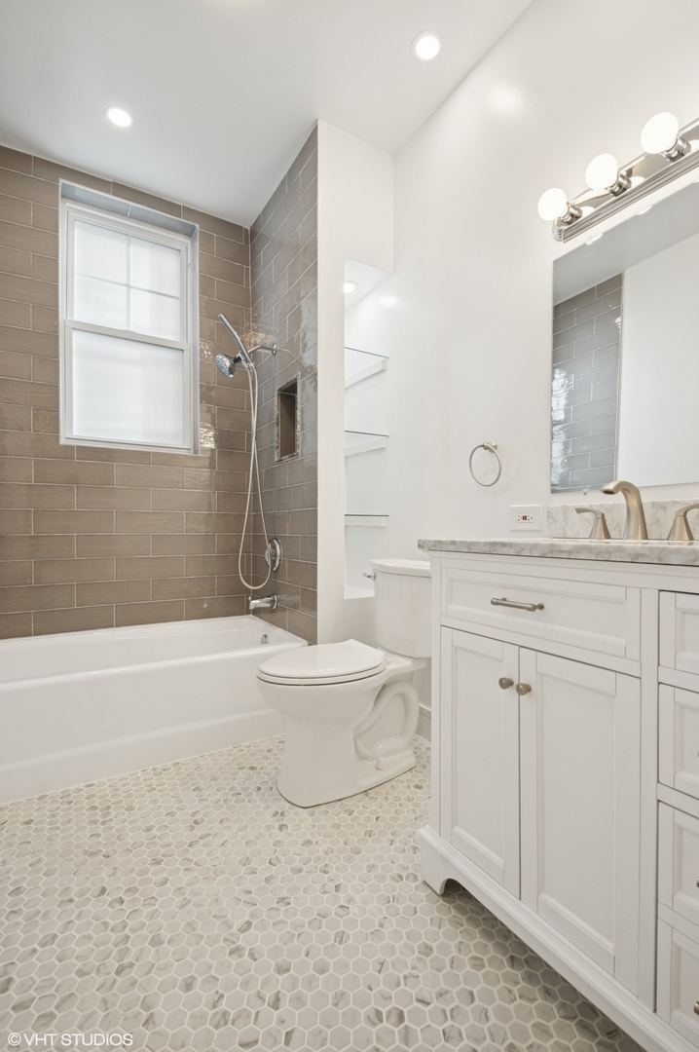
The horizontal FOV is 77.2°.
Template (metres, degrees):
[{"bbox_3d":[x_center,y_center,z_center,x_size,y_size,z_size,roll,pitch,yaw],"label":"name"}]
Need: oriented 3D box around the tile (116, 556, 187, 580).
[{"bbox_3d":[-1.020,0.218,2.257,0.328,0.115,0.010,0,0,-31],"label":"tile"}]

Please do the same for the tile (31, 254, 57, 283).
[{"bbox_3d":[-1.315,-1.108,1.893,0.093,0.104,0.009,0,0,-32],"label":"tile"}]

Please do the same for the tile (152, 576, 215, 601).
[{"bbox_3d":[-0.828,0.316,2.207,0.309,0.107,0.009,0,0,-32],"label":"tile"}]

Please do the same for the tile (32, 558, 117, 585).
[{"bbox_3d":[-1.332,0.219,2.131,0.337,0.116,0.010,0,0,-29],"label":"tile"}]

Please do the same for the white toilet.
[{"bbox_3d":[0.039,0.525,1.573,0.755,0.760,0.440,0,0,-30],"label":"white toilet"}]

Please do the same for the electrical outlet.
[{"bbox_3d":[0.588,-0.025,1.464,0.010,0.085,0.120,0,0,-32],"label":"electrical outlet"}]

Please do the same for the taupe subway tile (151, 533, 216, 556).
[{"bbox_3d":[-0.879,0.101,2.342,0.328,0.115,0.010,0,0,-31],"label":"taupe subway tile"}]

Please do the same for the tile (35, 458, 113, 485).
[{"bbox_3d":[-1.222,-0.235,1.956,0.306,0.105,0.009,0,0,-32],"label":"tile"}]

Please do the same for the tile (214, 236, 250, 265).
[{"bbox_3d":[-0.651,-1.544,2.477,0.199,0.115,0.010,0,0,-31],"label":"tile"}]

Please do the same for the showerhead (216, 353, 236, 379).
[{"bbox_3d":[-0.595,-0.768,2.107,0.073,0.112,0.112,-42,20,-24],"label":"showerhead"}]

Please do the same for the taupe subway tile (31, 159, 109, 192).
[{"bbox_3d":[-1.338,-1.684,2.128,0.326,0.089,0.010,0,0,-29],"label":"taupe subway tile"}]

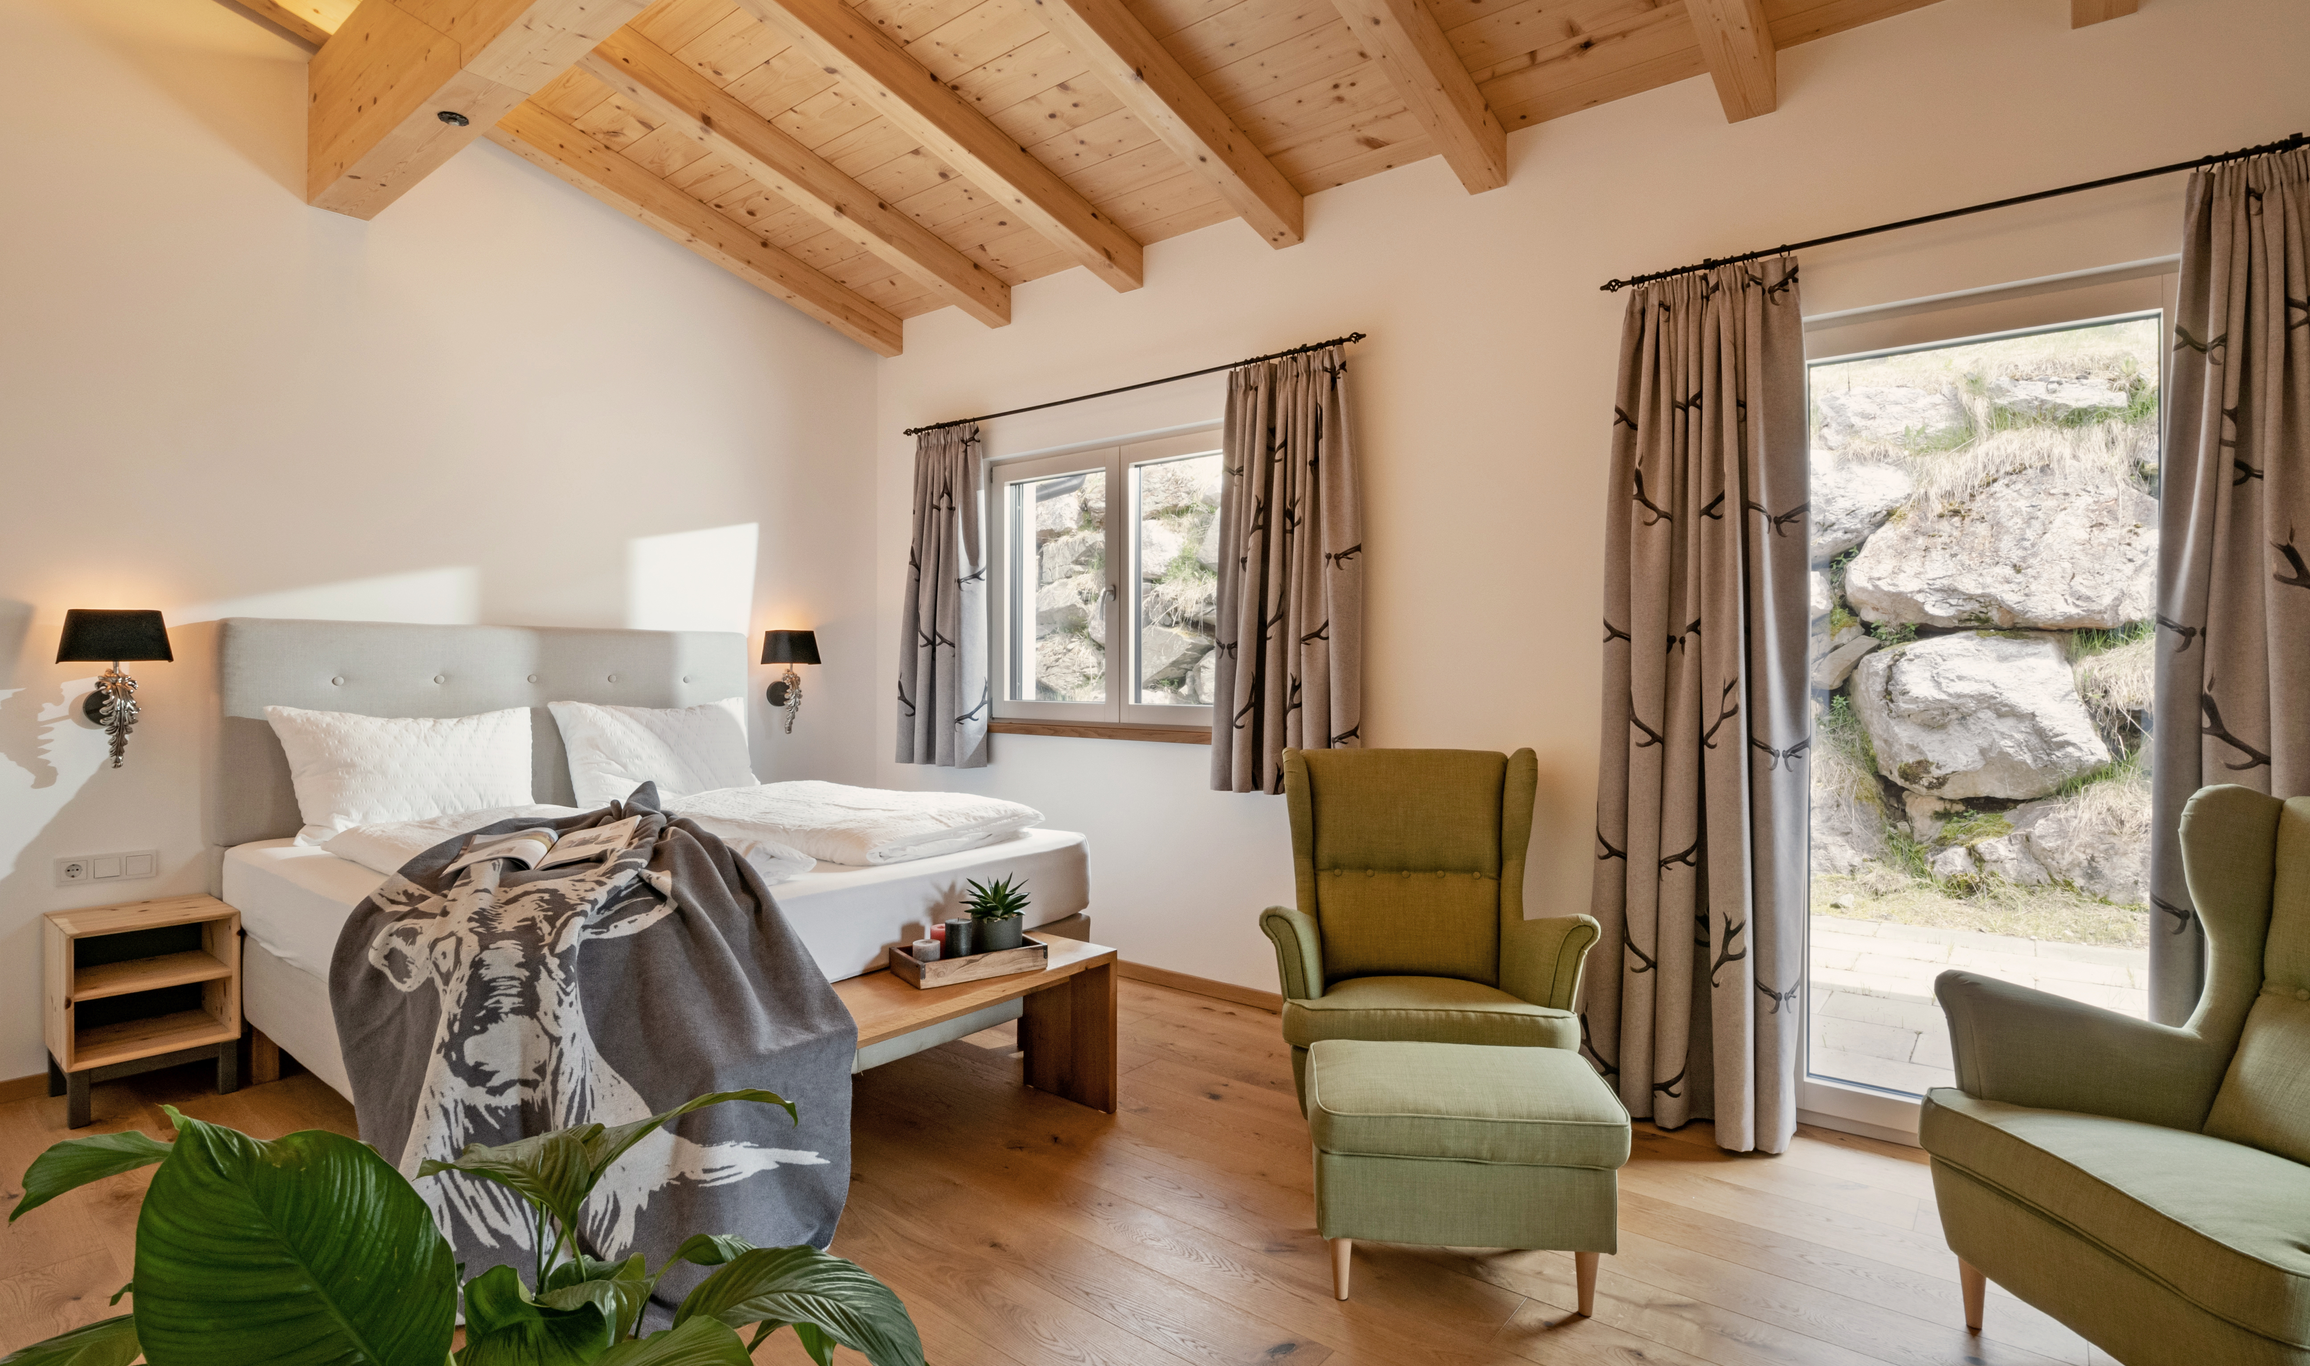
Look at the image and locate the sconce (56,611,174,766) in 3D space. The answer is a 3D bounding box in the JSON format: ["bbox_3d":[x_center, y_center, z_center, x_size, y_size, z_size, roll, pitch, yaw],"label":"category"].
[{"bbox_3d":[-3.076,0.019,3.160,0.196,0.470,0.235,1,0,38],"label":"sconce"}]

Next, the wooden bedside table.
[{"bbox_3d":[-2.978,0.944,3.146,0.395,0.526,0.368,0,0,38],"label":"wooden bedside table"}]

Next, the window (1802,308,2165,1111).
[{"bbox_3d":[2.143,0.112,2.812,0.830,2.150,0.080,1,0,38],"label":"window"}]

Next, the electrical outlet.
[{"bbox_3d":[-3.149,0.559,3.216,0.011,0.084,0.226,0,0,38],"label":"electrical outlet"}]

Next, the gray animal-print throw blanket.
[{"bbox_3d":[-1.290,0.780,2.562,1.507,0.877,0.926,0,0,38],"label":"gray animal-print throw blanket"}]

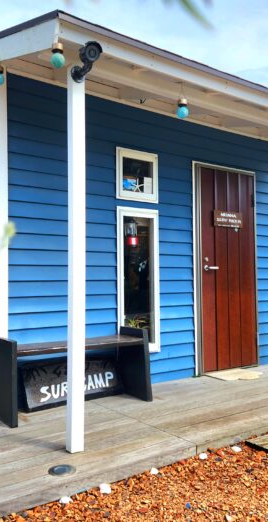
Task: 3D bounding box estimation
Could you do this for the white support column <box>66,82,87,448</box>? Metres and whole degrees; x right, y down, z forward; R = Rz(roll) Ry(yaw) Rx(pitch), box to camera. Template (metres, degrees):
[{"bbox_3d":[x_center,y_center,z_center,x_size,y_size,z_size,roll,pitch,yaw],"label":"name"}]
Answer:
[{"bbox_3d":[-0.316,-0.025,2.490,0.072,2.061,0.070,1,-3,-36],"label":"white support column"}]

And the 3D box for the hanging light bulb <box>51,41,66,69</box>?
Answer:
[{"bbox_3d":[-0.371,-1.005,2.262,0.062,0.112,0.062,-1,-3,0],"label":"hanging light bulb"}]

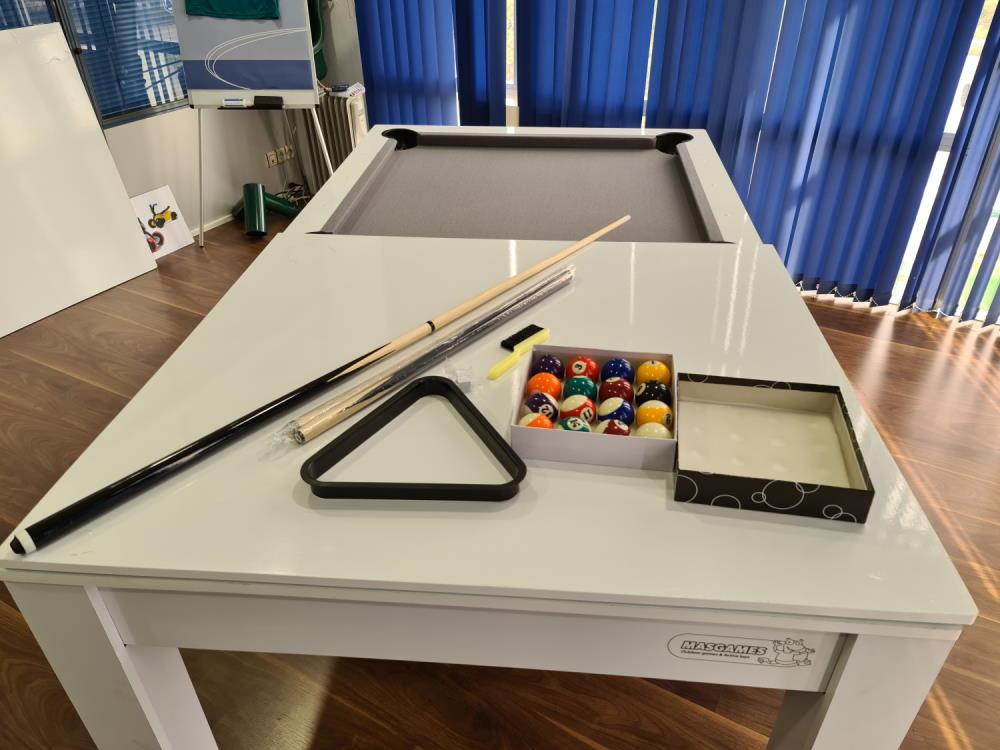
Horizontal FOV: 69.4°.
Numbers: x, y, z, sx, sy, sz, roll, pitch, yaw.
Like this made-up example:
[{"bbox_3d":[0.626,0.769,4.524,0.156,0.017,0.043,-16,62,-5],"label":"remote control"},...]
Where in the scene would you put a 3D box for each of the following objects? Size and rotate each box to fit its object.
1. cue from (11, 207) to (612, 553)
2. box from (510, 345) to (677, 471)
[{"bbox_3d":[-0.147,-0.092,1.412,0.030,0.030,1.494,25,41,33],"label":"cue"},{"bbox_3d":[0.156,0.045,1.163,0.240,0.059,0.234,5,34,8],"label":"box"}]

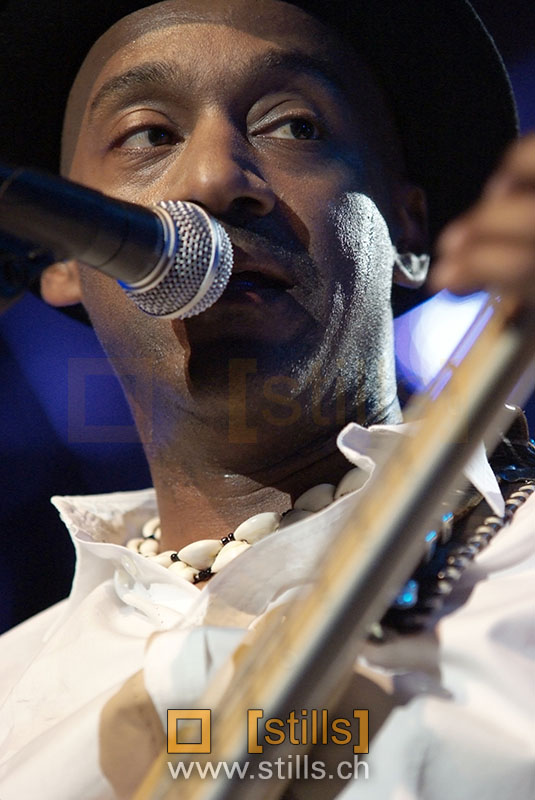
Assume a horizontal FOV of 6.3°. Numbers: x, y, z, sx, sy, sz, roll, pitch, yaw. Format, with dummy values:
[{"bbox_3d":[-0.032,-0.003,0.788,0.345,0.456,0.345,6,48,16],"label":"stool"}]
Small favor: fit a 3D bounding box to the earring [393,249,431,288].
[{"bbox_3d":[0.065,-0.059,2.180,0.016,0.016,0.008,13,-21,-33],"label":"earring"}]

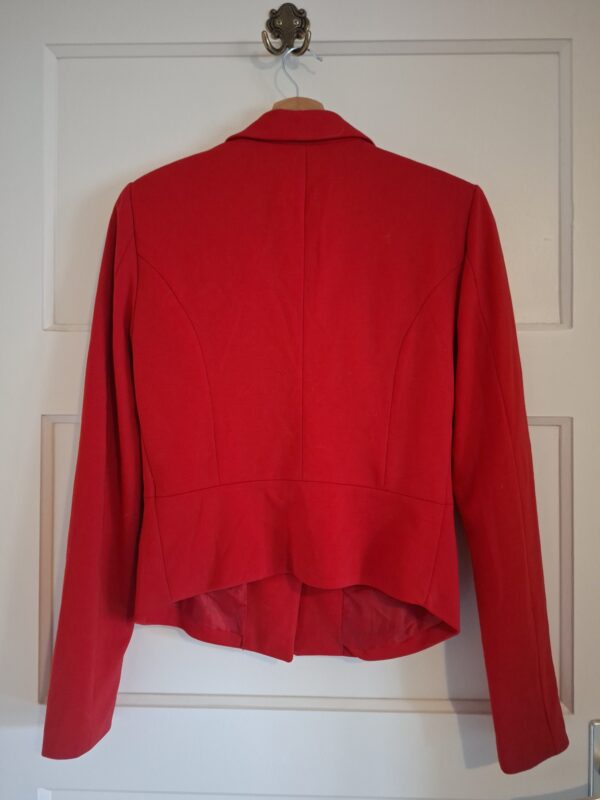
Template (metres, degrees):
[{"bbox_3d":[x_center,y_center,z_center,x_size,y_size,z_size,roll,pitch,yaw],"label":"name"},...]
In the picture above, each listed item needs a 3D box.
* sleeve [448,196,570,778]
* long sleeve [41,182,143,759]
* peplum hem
[{"bbox_3d":[0.216,0.084,0.570,0.100,0.625,0.115,-6,-1,1],"label":"sleeve"},{"bbox_3d":[-0.211,0.075,0.580,0.100,0.620,0.115,5,-1,1],"label":"long sleeve"},{"bbox_3d":[-0.004,0.184,0.555,0.350,0.225,0.140,0,-1,1],"label":"peplum hem"}]

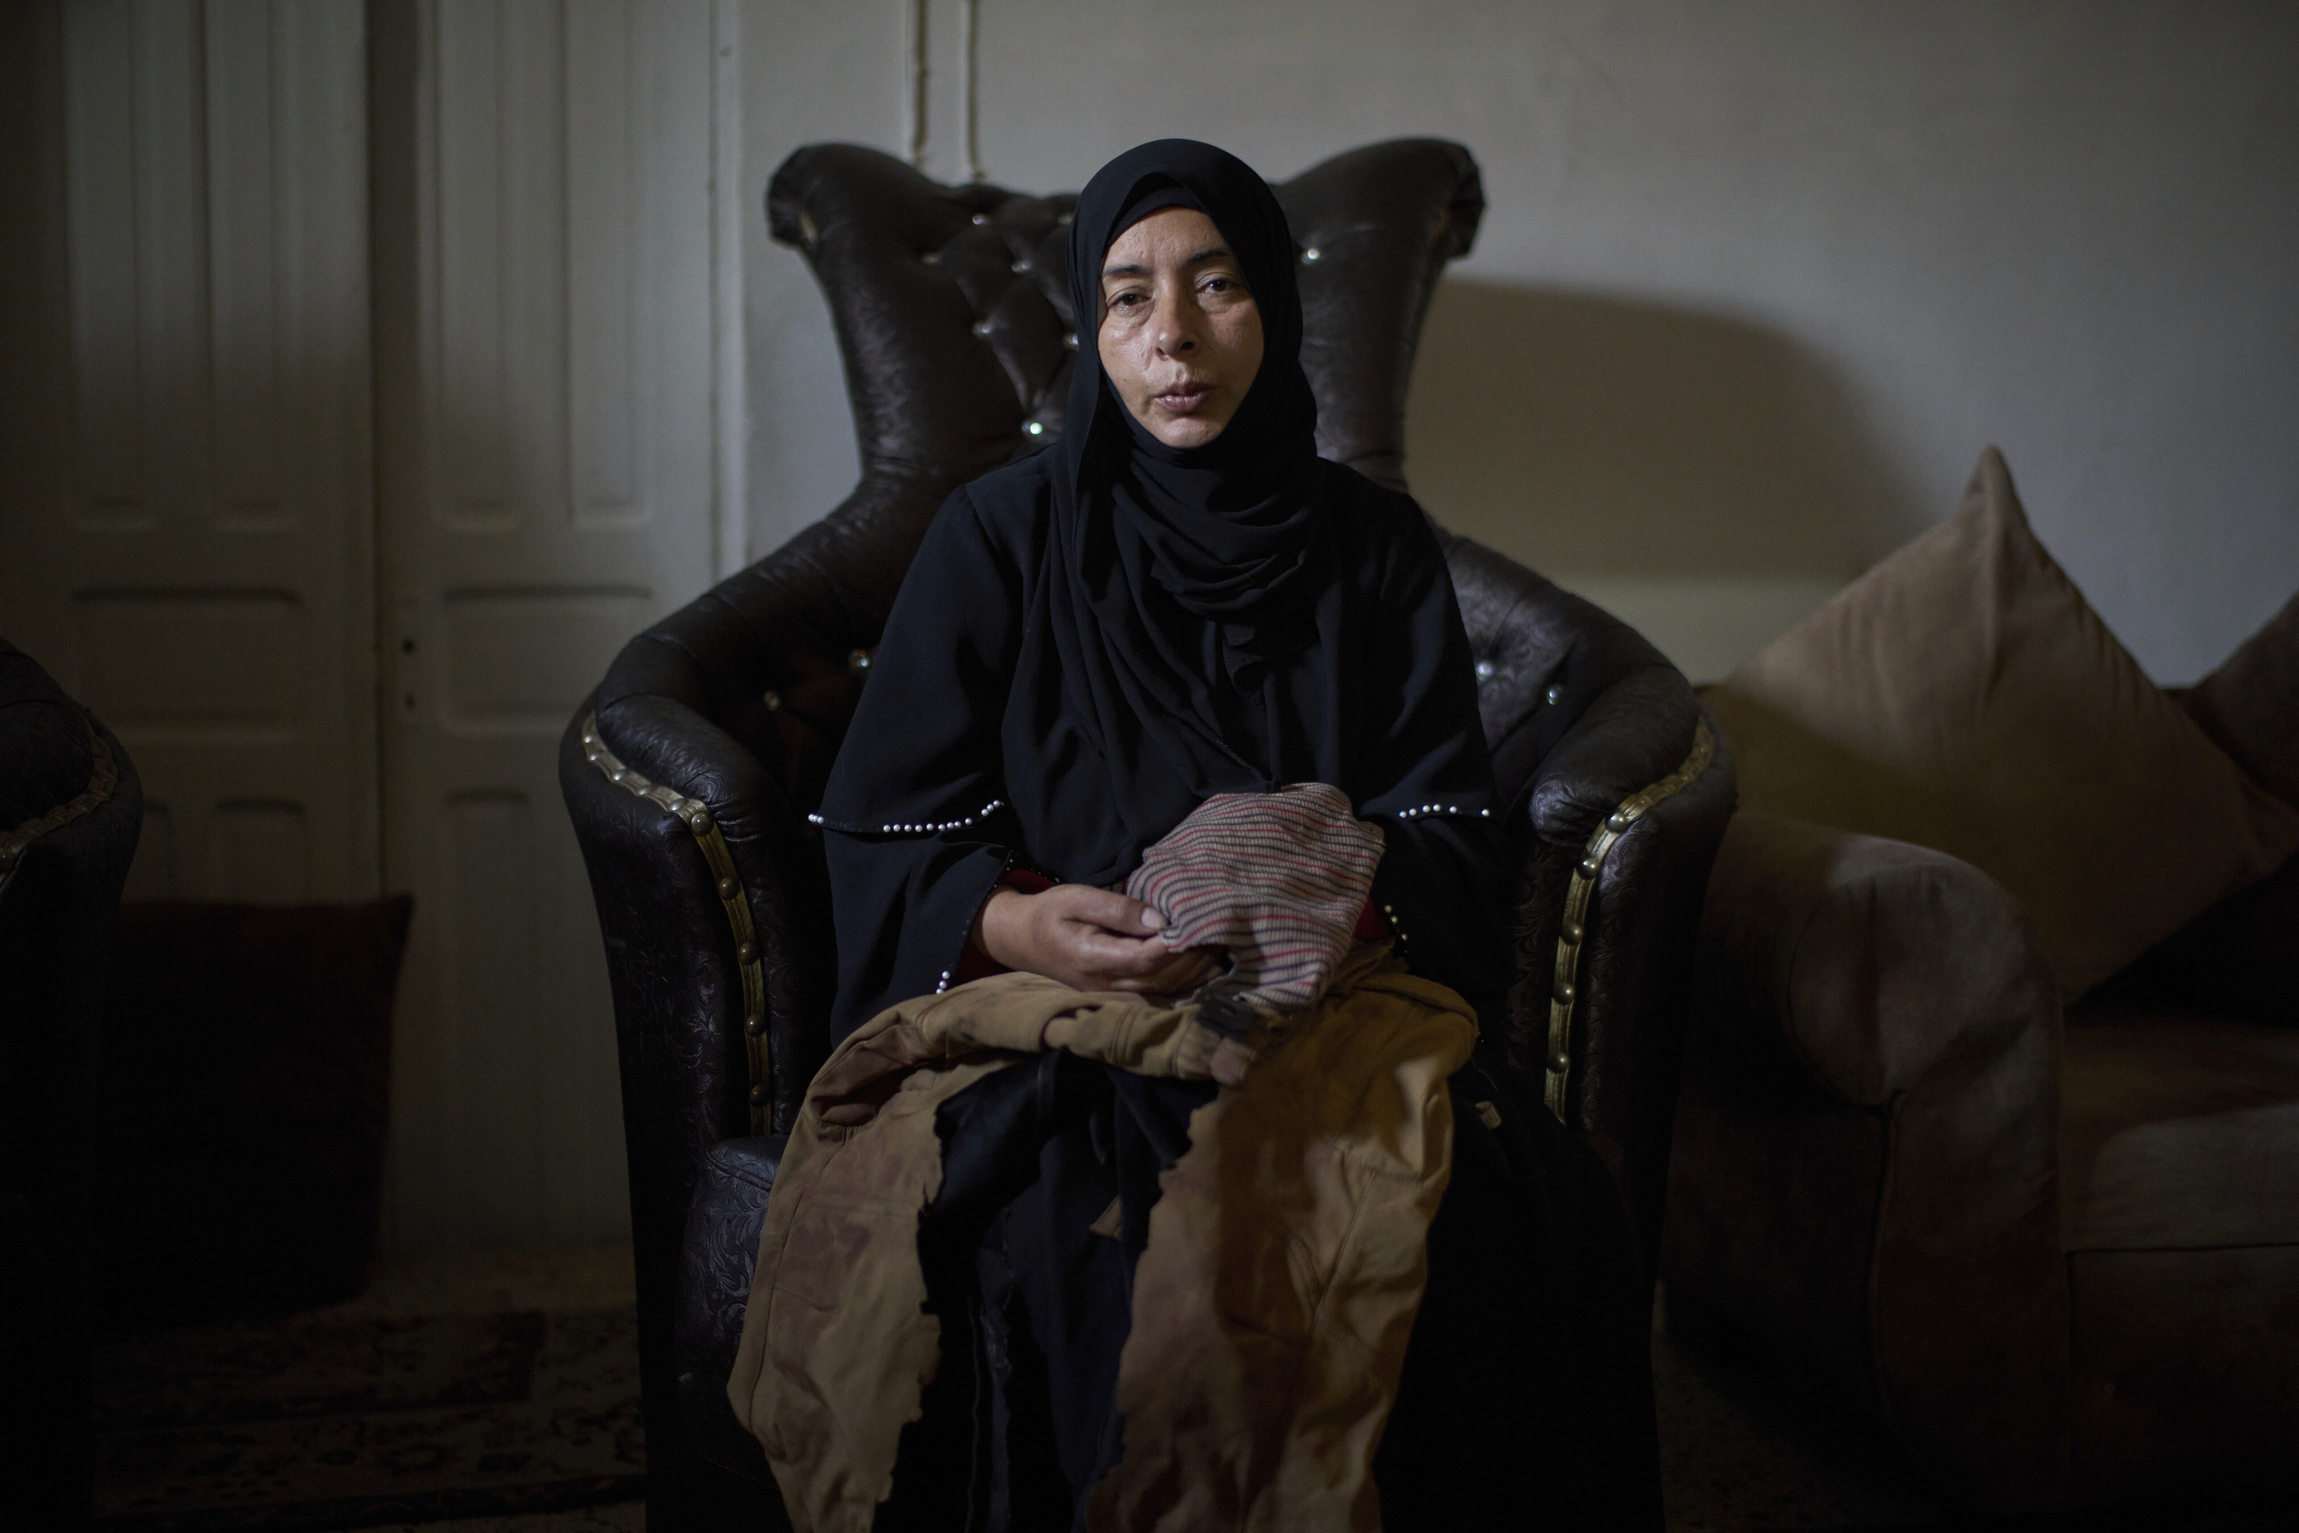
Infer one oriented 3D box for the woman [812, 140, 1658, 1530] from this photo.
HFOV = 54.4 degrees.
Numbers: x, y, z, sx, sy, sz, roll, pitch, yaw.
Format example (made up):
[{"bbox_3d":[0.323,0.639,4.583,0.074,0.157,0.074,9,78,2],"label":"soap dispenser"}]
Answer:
[{"bbox_3d":[0.030,0.105,1.480,0.540,1.150,0.760,0,3,2],"label":"woman"}]

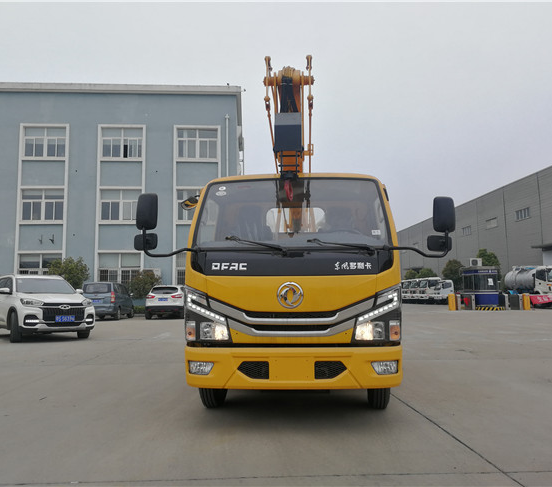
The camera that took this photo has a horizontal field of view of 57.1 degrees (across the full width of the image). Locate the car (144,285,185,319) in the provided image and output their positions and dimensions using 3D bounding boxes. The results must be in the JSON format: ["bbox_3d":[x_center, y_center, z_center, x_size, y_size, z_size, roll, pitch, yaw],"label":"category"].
[{"bbox_3d":[-5.622,3.130,27.028,1.810,1.650,4.450,0,-6,-3],"label":"car"}]

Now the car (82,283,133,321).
[{"bbox_3d":[-8.813,3.075,27.038,1.670,1.840,4.450,0,-6,-3],"label":"car"}]

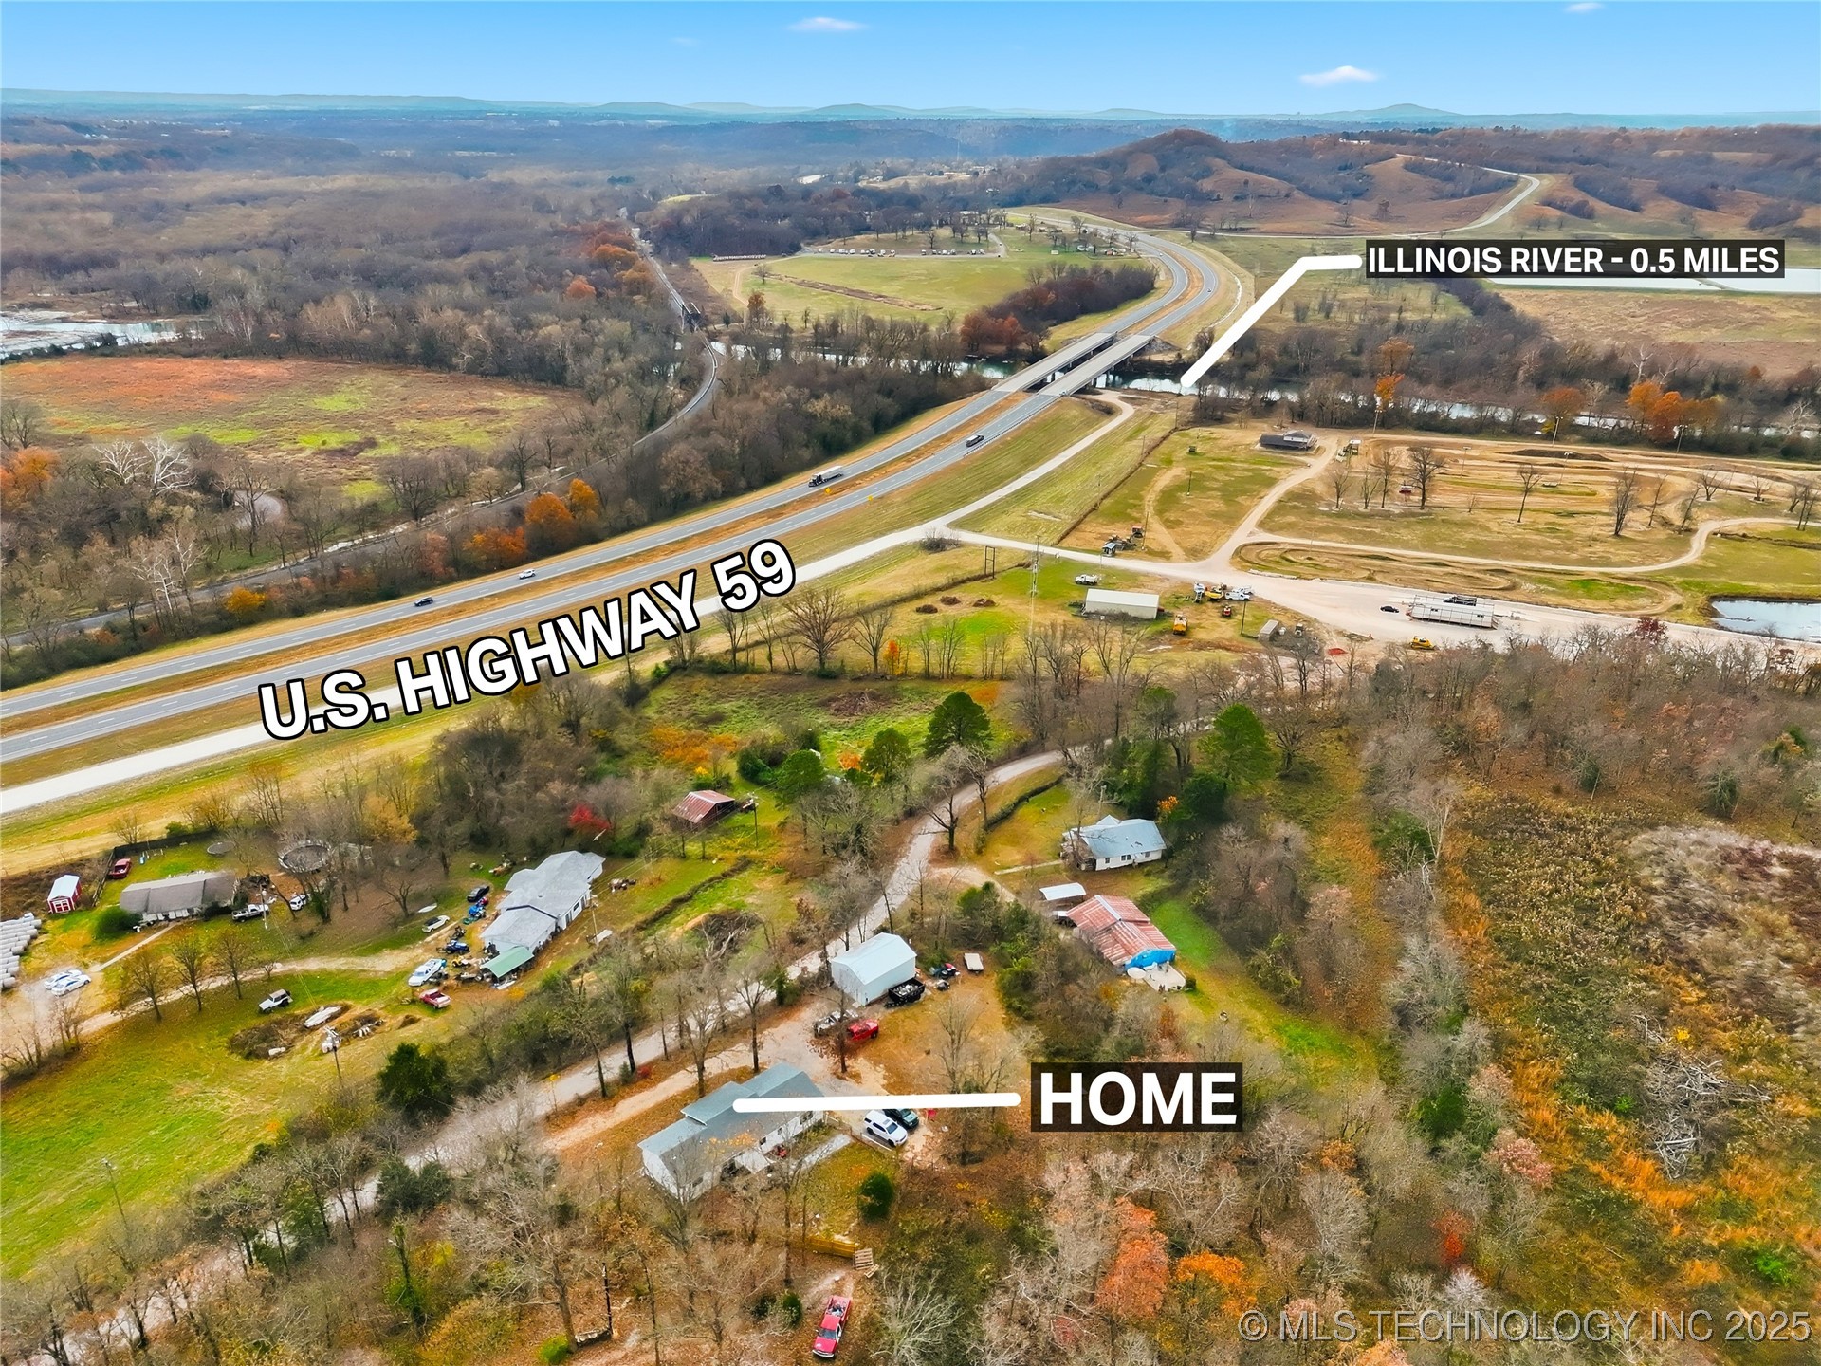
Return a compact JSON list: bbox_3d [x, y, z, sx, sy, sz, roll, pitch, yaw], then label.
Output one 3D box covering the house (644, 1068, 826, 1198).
[{"bbox_3d":[-18.942,47.512,135.644,18.540,4.500,9.320,-20,32,-38],"label":"house"}]

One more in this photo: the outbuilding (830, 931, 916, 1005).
[{"bbox_3d":[-5.278,40.854,182.634,9.790,5.000,7.270,-21,32,-39],"label":"outbuilding"}]

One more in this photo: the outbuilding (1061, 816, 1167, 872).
[{"bbox_3d":[35.507,26.733,217.973,13.500,4.600,11.000,-8,26,-17],"label":"outbuilding"}]

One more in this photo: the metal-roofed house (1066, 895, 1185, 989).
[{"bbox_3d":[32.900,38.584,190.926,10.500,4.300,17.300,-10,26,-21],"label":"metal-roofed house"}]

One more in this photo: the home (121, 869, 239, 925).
[{"bbox_3d":[-118.010,34.454,204.787,15.900,4.400,9.300,-8,25,-16],"label":"home"}]

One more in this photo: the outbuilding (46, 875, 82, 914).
[{"bbox_3d":[-138.050,34.483,206.483,3.200,2.950,6.100,-10,26,-20],"label":"outbuilding"}]

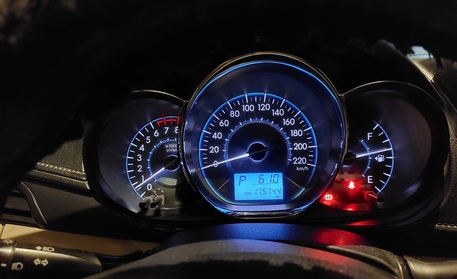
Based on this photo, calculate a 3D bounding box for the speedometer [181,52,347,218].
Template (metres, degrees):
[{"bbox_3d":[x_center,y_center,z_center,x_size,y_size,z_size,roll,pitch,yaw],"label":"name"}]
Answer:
[{"bbox_3d":[0.032,-0.003,0.315,0.149,0.149,0.040,-2,-1,1],"label":"speedometer"}]

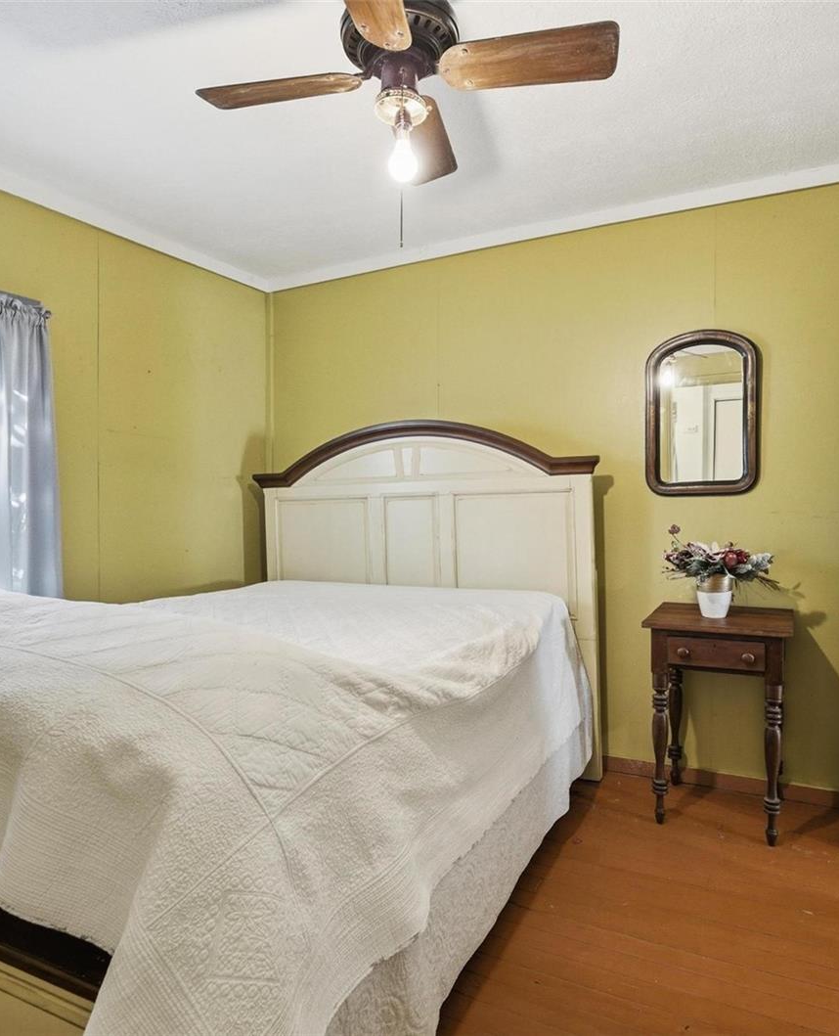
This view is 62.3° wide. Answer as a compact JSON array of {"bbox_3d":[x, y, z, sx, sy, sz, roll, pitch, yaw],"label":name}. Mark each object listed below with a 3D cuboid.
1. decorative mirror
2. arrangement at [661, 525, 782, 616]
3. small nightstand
[{"bbox_3d":[1.123,-0.422,2.782,0.415,0.665,0.040,0,1,28],"label":"decorative mirror"},{"bbox_3d":[1.085,0.196,2.522,0.390,0.340,0.310,0,1,28],"label":"arrangement"},{"bbox_3d":[1.097,0.721,2.537,0.468,0.725,0.473,0,1,28],"label":"small nightstand"}]

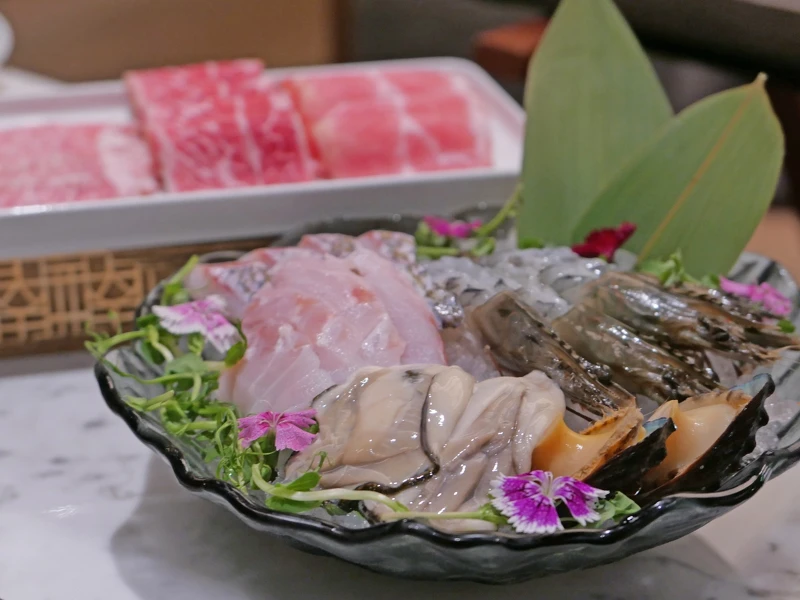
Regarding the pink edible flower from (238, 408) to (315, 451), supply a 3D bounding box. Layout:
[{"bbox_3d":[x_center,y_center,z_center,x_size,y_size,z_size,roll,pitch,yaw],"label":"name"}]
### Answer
[{"bbox_3d":[-0.039,0.041,0.478,0.025,0.010,0.019,-4,24,-5],"label":"pink edible flower"}]

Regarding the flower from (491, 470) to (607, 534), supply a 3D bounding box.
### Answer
[{"bbox_3d":[0.043,0.059,0.439,0.033,0.010,0.025,3,32,5],"label":"flower"}]

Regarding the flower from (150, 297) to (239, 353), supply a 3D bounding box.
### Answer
[{"bbox_3d":[-0.074,0.009,0.548,0.030,0.010,0.023,14,28,-15],"label":"flower"}]

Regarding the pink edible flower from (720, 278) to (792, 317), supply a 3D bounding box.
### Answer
[{"bbox_3d":[0.135,-0.001,0.569,0.026,0.010,0.018,22,28,4],"label":"pink edible flower"}]

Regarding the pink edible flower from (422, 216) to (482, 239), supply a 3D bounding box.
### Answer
[{"bbox_3d":[0.022,-0.031,0.639,0.025,0.010,0.018,4,24,0],"label":"pink edible flower"}]

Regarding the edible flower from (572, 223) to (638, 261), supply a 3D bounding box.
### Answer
[{"bbox_3d":[0.082,-0.023,0.601,0.024,0.010,0.018,-17,21,15],"label":"edible flower"}]

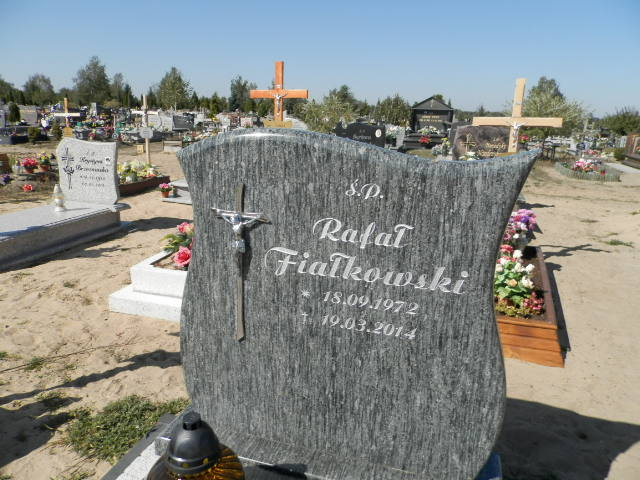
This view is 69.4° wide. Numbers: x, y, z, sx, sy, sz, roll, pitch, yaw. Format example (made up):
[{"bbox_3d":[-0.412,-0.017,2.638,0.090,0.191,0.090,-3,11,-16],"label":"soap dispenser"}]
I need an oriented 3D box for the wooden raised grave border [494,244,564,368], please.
[{"bbox_3d":[1.267,0.341,3.725,0.950,0.250,1.945,7,16,17],"label":"wooden raised grave border"}]

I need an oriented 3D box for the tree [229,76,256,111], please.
[{"bbox_3d":[-8.005,-14.416,47.961,2.867,4.823,2.867,2,15,0],"label":"tree"}]

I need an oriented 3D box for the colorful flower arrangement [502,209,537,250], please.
[{"bbox_3d":[1.904,-0.100,4.410,0.360,0.380,0.340,7,16,17],"label":"colorful flower arrangement"}]

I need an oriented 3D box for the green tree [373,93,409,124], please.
[{"bbox_3d":[5.561,-9.960,36.627,2.979,2.998,2.979,2,15,0],"label":"green tree"}]

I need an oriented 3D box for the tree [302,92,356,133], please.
[{"bbox_3d":[0.419,-6.012,22.275,2.442,2.093,2.320,2,15,1],"label":"tree"}]

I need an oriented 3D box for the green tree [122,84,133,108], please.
[{"bbox_3d":[-24.222,-17.777,58.542,1.192,4.121,1.133,-4,16,-21],"label":"green tree"}]

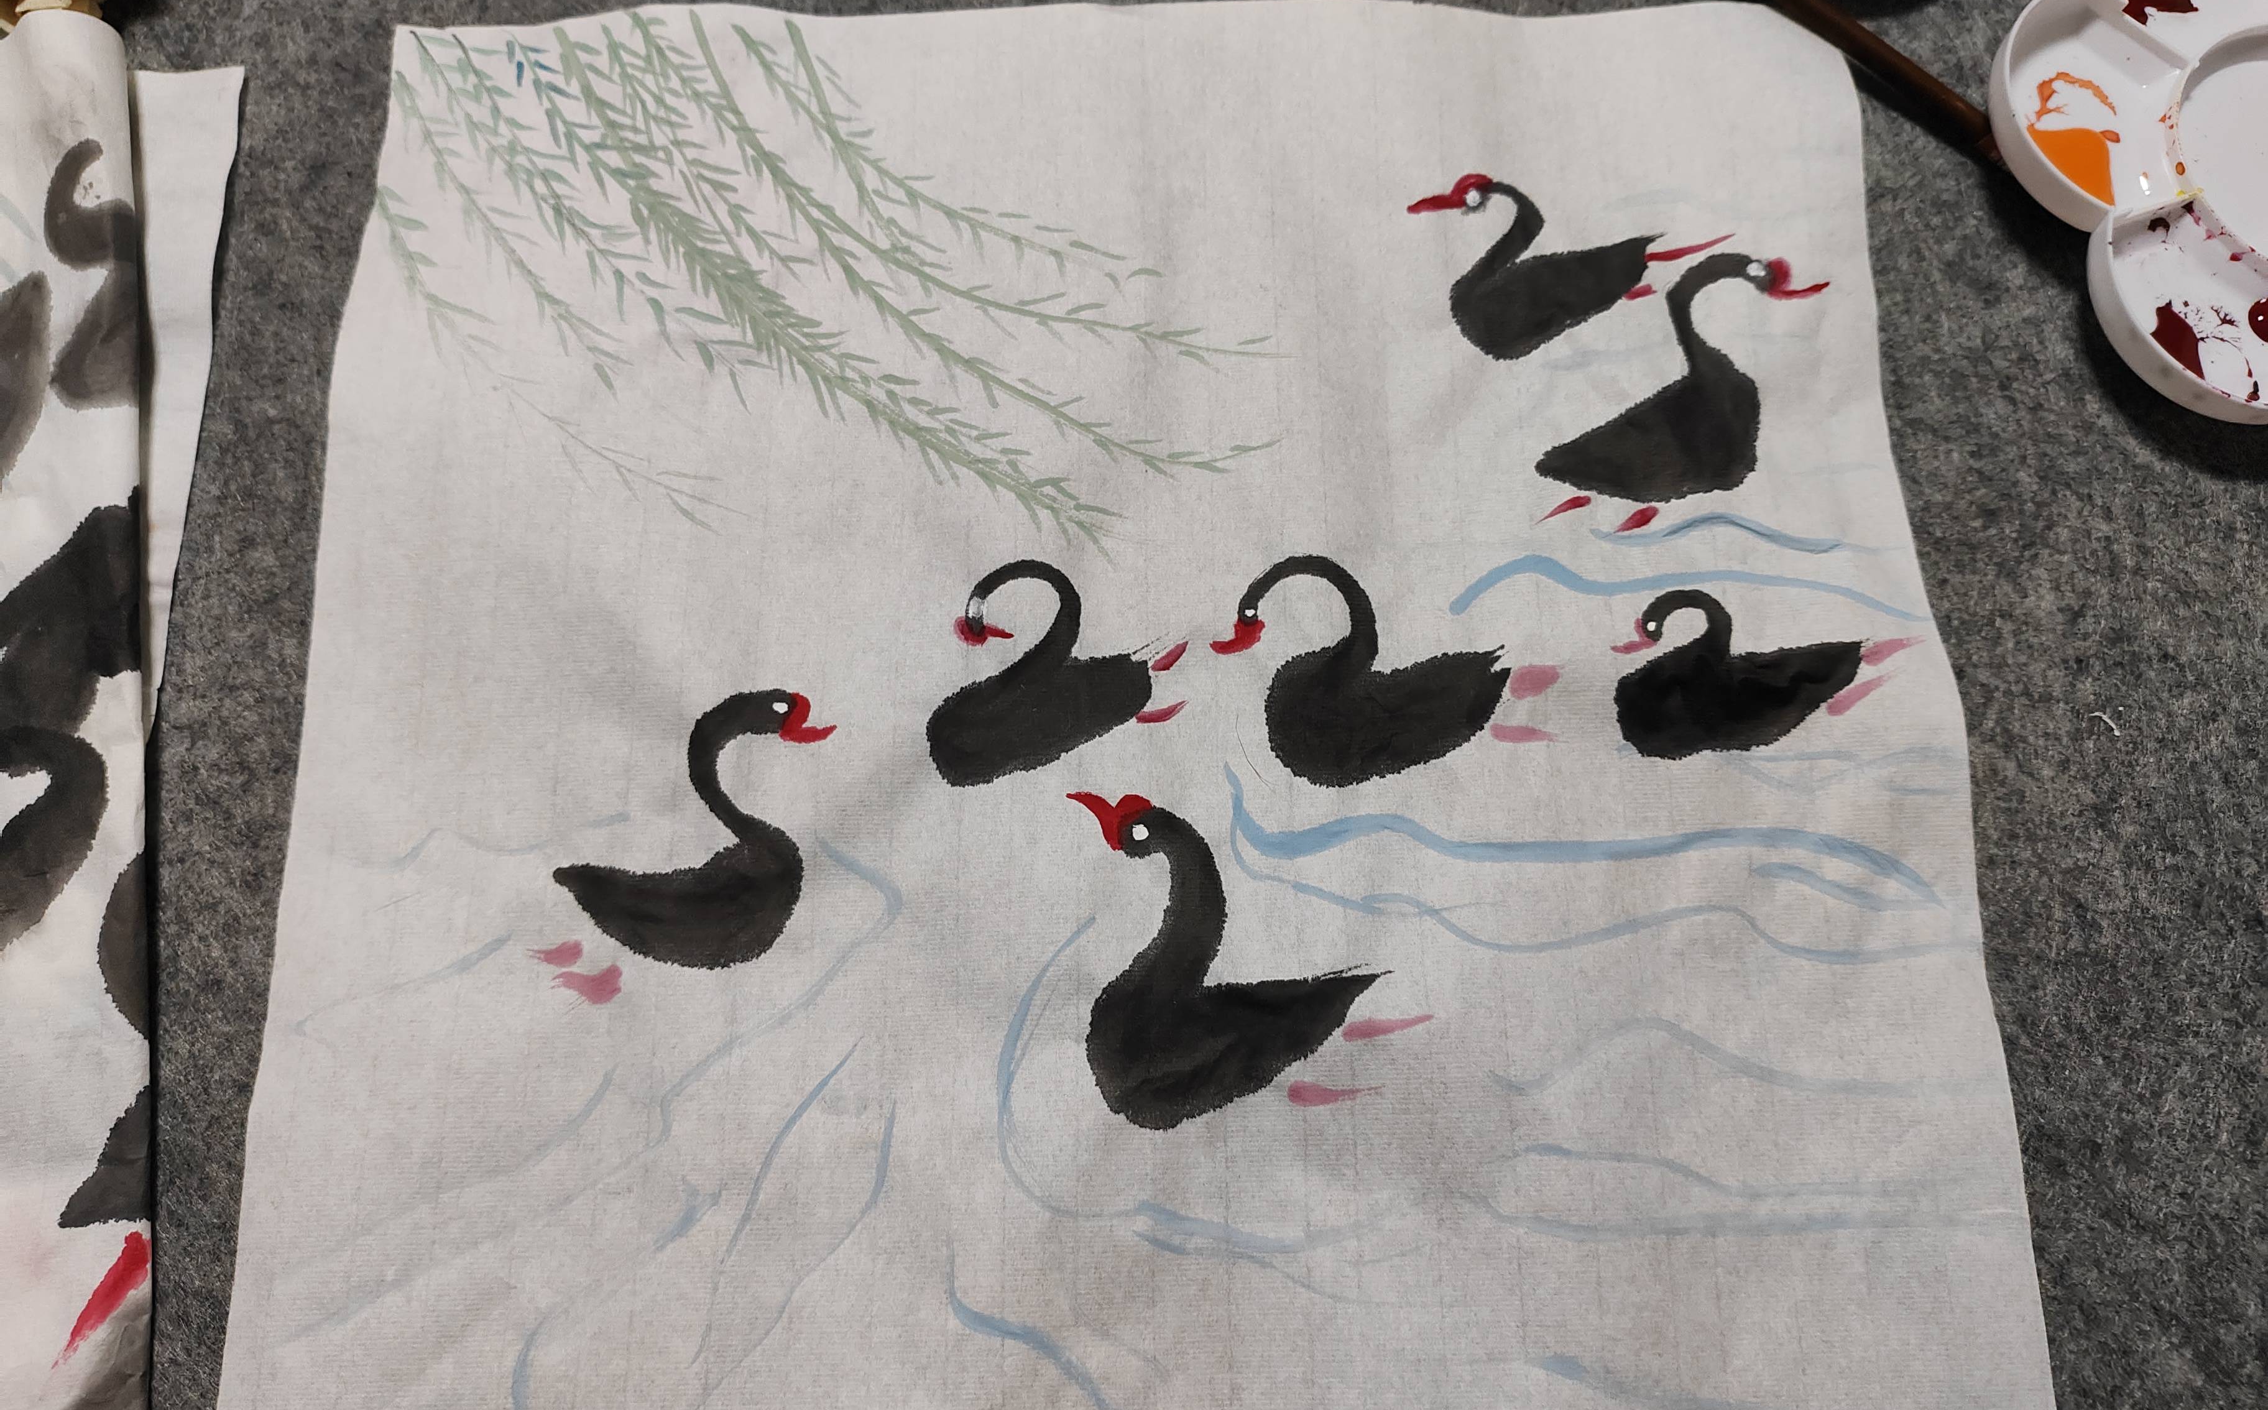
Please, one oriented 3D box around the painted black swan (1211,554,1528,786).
[{"bbox_3d":[0.066,-0.011,0.497,0.089,0.003,0.069,0,73,0],"label":"painted black swan"}]

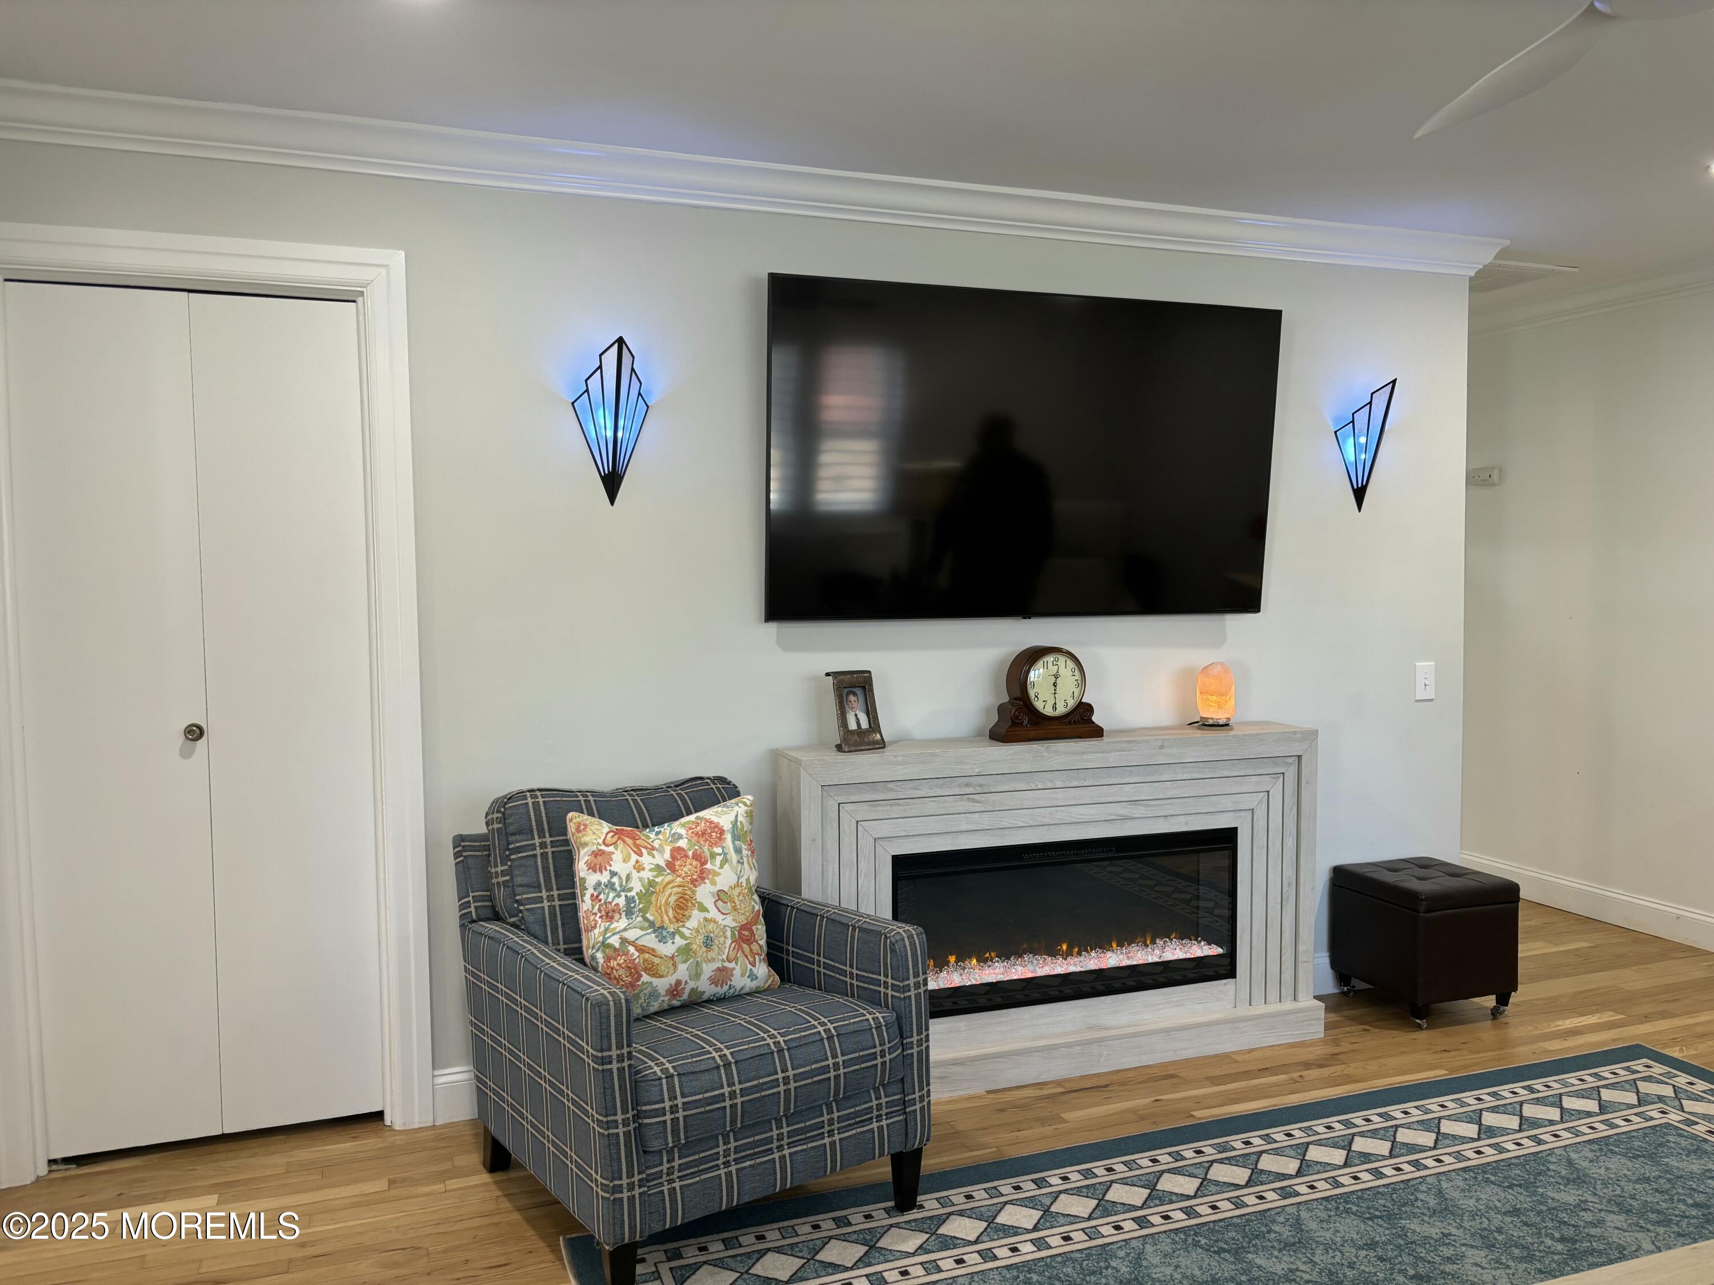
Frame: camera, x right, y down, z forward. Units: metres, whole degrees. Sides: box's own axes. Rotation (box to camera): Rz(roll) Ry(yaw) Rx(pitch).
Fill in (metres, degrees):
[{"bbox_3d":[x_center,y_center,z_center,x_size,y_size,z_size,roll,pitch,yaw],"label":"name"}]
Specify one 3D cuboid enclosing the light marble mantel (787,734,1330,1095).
[{"bbox_3d":[0.581,0.726,3.642,1.590,0.900,0.290,-1,3,-20],"label":"light marble mantel"}]

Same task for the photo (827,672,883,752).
[{"bbox_3d":[-0.006,0.186,3.495,0.125,0.205,0.105,-2,3,-30],"label":"photo"}]

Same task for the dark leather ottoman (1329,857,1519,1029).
[{"bbox_3d":[1.775,0.937,4.035,0.372,0.420,0.380,-1,3,-20],"label":"dark leather ottoman"}]

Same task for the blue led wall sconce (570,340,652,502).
[{"bbox_3d":[-0.605,-0.552,3.244,0.197,0.400,0.158,-1,3,-20],"label":"blue led wall sconce"}]

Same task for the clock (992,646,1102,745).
[{"bbox_3d":[0.543,0.141,3.670,0.310,0.266,0.100,-1,3,-20],"label":"clock"}]

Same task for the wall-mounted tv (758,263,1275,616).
[{"bbox_3d":[0.499,-0.520,3.630,1.560,0.892,0.060,-1,8,-20],"label":"wall-mounted tv"}]

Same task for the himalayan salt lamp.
[{"bbox_3d":[1.082,0.161,3.881,0.100,0.196,0.100,0,3,0],"label":"himalayan salt lamp"}]

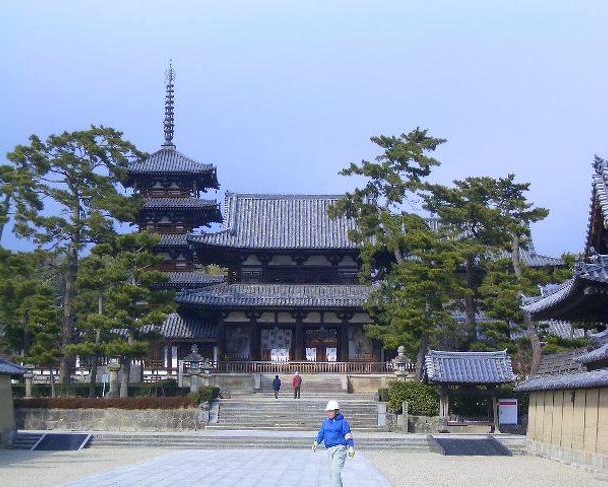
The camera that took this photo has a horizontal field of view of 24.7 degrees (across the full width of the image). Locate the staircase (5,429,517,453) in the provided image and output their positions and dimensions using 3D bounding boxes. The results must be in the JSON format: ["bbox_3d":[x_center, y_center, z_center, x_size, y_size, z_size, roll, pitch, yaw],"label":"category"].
[{"bbox_3d":[-1.278,7.158,50.001,18.300,0.575,1.500,0,-7,1],"label":"staircase"}]

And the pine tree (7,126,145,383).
[{"bbox_3d":[-13.431,1.063,82.000,8.200,15.830,7.600,0,-7,1],"label":"pine tree"}]

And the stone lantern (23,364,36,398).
[{"bbox_3d":[-13.819,6.955,70.000,0.600,1.702,0.600,0,-7,1],"label":"stone lantern"}]

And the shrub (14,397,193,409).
[{"bbox_3d":[-8.206,6.398,55.773,7.554,0.483,0.800,0,-6,1],"label":"shrub"}]

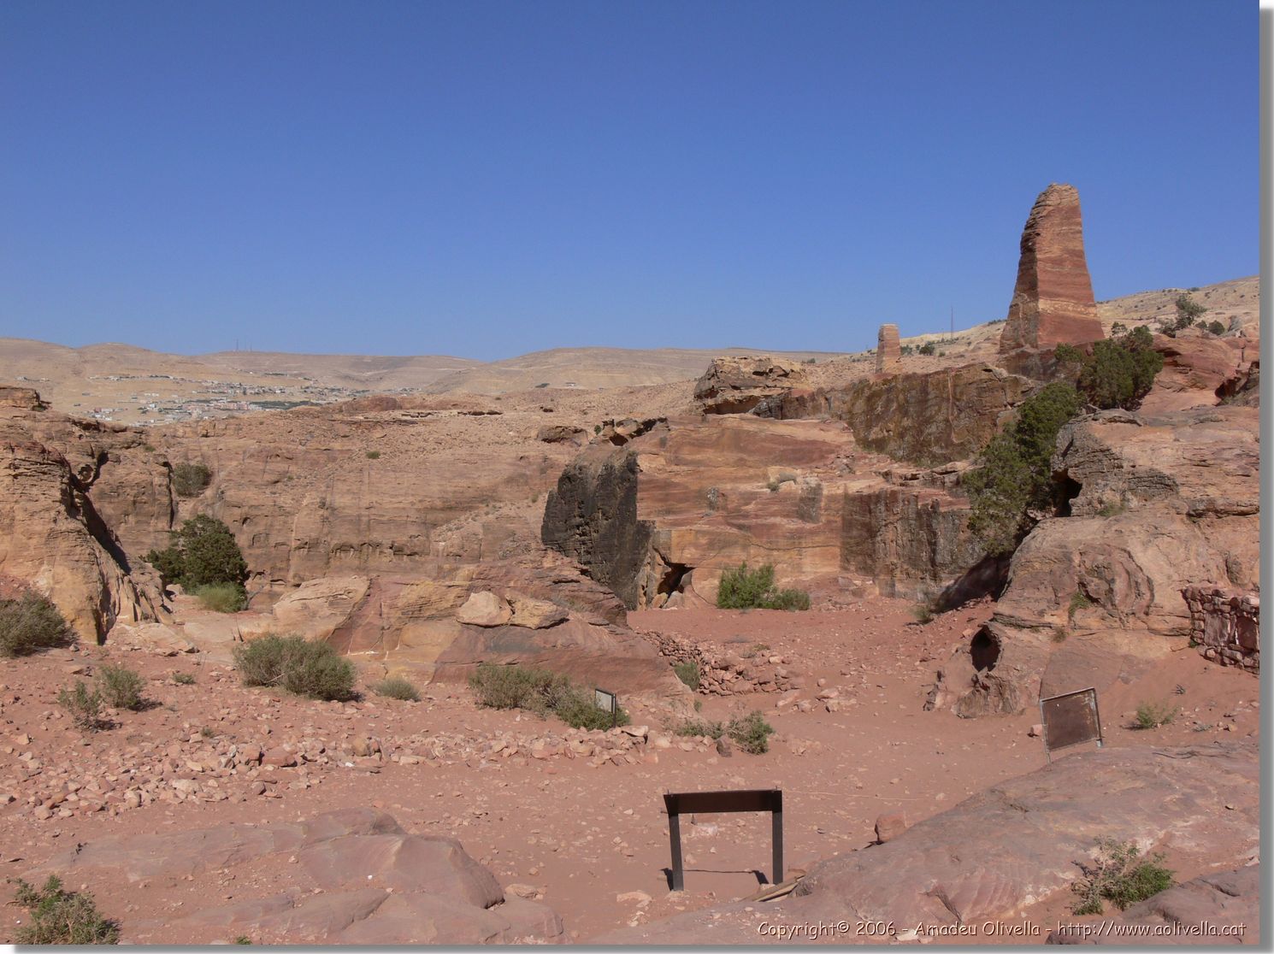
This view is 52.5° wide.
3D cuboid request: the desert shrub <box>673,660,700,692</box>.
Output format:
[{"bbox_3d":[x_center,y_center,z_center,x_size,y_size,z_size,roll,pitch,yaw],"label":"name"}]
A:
[{"bbox_3d":[0.842,3.404,22.000,0.500,0.560,0.480,0,1,2],"label":"desert shrub"}]

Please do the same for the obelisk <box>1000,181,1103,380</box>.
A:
[{"bbox_3d":[14.815,-7.061,46.000,2.800,6.700,2.700,0,3,-11],"label":"obelisk"}]

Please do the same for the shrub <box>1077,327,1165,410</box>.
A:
[{"bbox_3d":[15.010,-3.361,40.000,2.700,2.550,2.500,1,2,21],"label":"shrub"}]

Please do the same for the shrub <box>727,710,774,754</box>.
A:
[{"bbox_3d":[1.425,3.205,16.200,0.570,0.500,0.510,0,2,5],"label":"shrub"}]

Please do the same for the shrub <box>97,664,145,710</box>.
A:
[{"bbox_3d":[-7.266,2.972,18.200,0.660,0.600,0.590,-1,3,-22],"label":"shrub"}]

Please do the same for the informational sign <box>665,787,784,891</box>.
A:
[{"bbox_3d":[0.764,3.203,11.400,1.040,0.860,0.270,0,2,-7],"label":"informational sign"}]

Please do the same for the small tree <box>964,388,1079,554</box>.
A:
[{"bbox_3d":[9.873,-0.197,33.000,3.000,4.300,2.800,0,1,17],"label":"small tree"}]

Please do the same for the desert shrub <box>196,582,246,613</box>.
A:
[{"bbox_3d":[-11.283,3.269,35.000,1.350,0.820,1.200,0,2,-18],"label":"desert shrub"}]

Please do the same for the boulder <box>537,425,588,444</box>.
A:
[{"bbox_3d":[-3.828,-2.163,66.000,2.600,0.980,1.900,0,1,-3],"label":"boulder"}]

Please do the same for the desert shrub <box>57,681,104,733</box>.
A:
[{"bbox_3d":[-7.322,3.033,17.000,0.600,0.630,0.540,-1,3,-23],"label":"desert shrub"}]

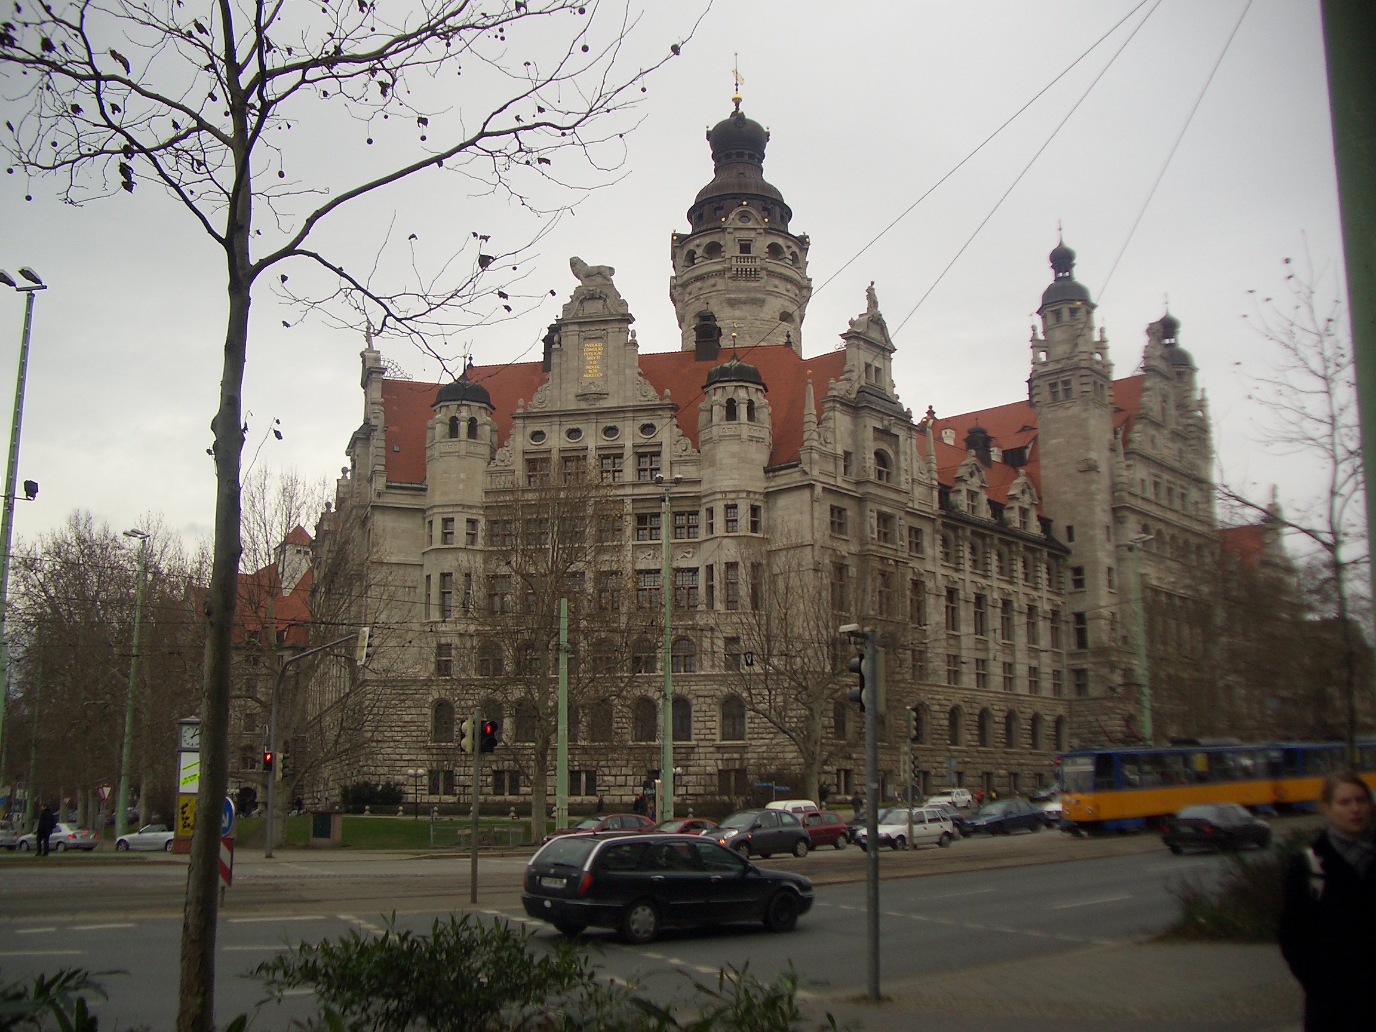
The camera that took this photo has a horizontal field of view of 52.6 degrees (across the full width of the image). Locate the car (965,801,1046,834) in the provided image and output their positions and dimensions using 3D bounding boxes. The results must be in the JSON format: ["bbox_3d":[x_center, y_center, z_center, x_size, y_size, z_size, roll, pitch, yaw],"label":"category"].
[{"bbox_3d":[14.561,13.876,64.294,4.150,1.400,1.690,8,-14,-39],"label":"car"}]

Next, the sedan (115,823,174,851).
[{"bbox_3d":[-24.246,14.827,64.039,4.450,1.380,1.757,-4,-12,21],"label":"sedan"}]

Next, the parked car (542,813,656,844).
[{"bbox_3d":[-3.117,11.694,51.101,4.480,1.430,1.740,8,-14,-35],"label":"parked car"}]

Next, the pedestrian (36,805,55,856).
[{"bbox_3d":[-22.277,10.913,48.305,0.550,1.750,0.520,5,-12,-22],"label":"pedestrian"}]

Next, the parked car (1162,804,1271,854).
[{"bbox_3d":[16.417,9.641,43.019,1.710,1.420,4.350,-10,-13,42],"label":"parked car"}]

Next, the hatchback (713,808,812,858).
[{"bbox_3d":[2.123,9.887,43.406,3.720,1.540,1.660,10,-15,-41],"label":"hatchback"}]

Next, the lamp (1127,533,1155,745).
[{"bbox_3d":[21.556,7.523,64.512,1.200,13.650,1.200,-9,-15,39],"label":"lamp"}]

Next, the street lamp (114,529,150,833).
[{"bbox_3d":[-30.987,9.216,76.420,1.500,17.200,1.200,6,-13,-29],"label":"street lamp"}]

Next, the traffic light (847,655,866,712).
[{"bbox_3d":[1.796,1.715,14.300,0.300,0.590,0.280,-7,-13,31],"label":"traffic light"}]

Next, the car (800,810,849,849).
[{"bbox_3d":[4.403,11.733,51.807,1.640,1.417,3.770,-11,-15,43],"label":"car"}]

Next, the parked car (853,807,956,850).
[{"bbox_3d":[7.714,11.065,49.256,3.900,1.400,1.650,9,-14,-40],"label":"parked car"}]

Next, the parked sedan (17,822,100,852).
[{"bbox_3d":[-29.796,15.232,65.794,4.500,1.430,1.740,-7,-13,29],"label":"parked sedan"}]

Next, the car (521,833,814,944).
[{"bbox_3d":[-0.128,5.175,19.771,4.480,1.480,1.750,9,-15,-40],"label":"car"}]

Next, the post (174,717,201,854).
[{"bbox_3d":[-18.352,9.904,51.354,1.000,4.950,0.900,3,-11,-14],"label":"post"}]

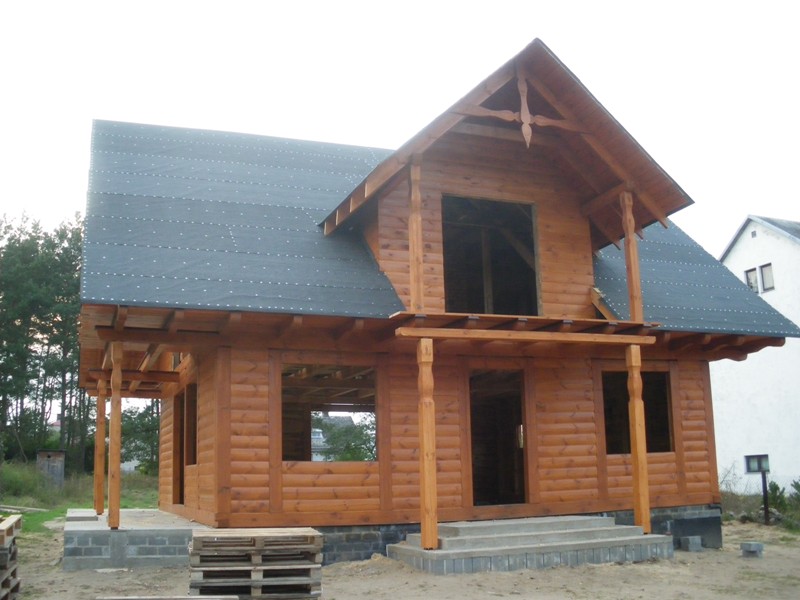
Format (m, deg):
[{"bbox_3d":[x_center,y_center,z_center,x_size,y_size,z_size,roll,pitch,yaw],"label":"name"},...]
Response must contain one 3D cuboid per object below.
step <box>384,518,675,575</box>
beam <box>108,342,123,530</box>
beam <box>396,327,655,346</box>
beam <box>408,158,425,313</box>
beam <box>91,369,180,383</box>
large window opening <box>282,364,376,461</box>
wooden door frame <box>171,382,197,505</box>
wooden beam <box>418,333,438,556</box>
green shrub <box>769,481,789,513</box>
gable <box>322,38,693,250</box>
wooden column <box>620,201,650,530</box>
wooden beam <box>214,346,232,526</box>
[{"bbox_3d":[1.854,3.489,12.025,3.750,0.540,1.780,3,-13,-21],"label":"step"},{"bbox_3d":[-3.881,1.855,11.350,0.150,2.550,0.150,3,-13,-21],"label":"beam"},{"bbox_3d":[2.101,0.591,13.114,4.650,0.141,0.156,3,-13,-21],"label":"beam"},{"bbox_3d":[0.244,-1.016,12.718,0.166,2.467,0.156,3,-13,-21],"label":"beam"},{"bbox_3d":[-5.261,1.506,16.534,1.770,0.180,0.156,3,-13,-21],"label":"beam"},{"bbox_3d":[-1.059,1.668,12.264,1.440,1.420,0.200,3,-13,-21],"label":"large window opening"},{"bbox_3d":[-4.098,2.766,15.713,0.180,2.200,3.150,3,-13,-21],"label":"wooden door frame"},{"bbox_3d":[0.395,2.056,12.115,0.190,3.066,0.185,3,-13,-21],"label":"wooden beam"},{"bbox_3d":[9.781,5.130,21.500,0.520,0.850,0.520,3,-13,-21],"label":"green shrub"},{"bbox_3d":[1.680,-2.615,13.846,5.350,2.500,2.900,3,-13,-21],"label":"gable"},{"bbox_3d":[3.910,0.911,13.794,0.205,5.720,0.195,3,-13,-21],"label":"wooden column"},{"bbox_3d":[-2.491,1.906,11.724,0.190,2.530,0.180,3,-13,-21],"label":"wooden beam"}]

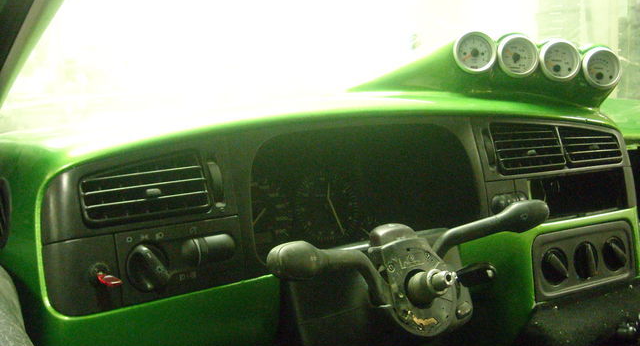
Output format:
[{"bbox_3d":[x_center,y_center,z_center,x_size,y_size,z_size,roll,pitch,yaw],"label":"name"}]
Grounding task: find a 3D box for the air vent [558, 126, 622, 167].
[{"bbox_3d":[0.370,-0.037,0.908,0.111,0.059,0.035,-6,0,-23],"label":"air vent"}]

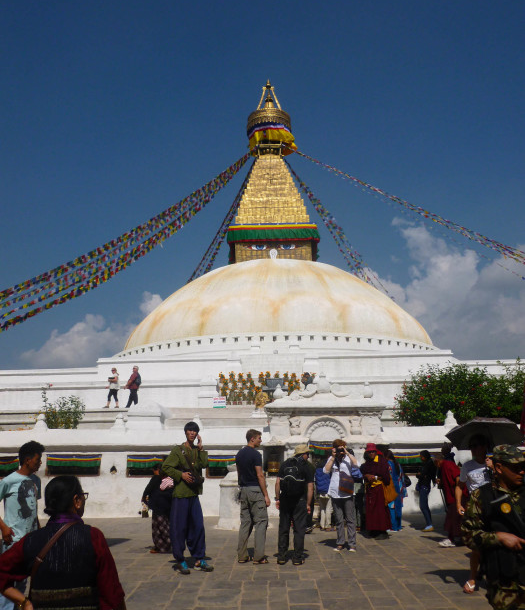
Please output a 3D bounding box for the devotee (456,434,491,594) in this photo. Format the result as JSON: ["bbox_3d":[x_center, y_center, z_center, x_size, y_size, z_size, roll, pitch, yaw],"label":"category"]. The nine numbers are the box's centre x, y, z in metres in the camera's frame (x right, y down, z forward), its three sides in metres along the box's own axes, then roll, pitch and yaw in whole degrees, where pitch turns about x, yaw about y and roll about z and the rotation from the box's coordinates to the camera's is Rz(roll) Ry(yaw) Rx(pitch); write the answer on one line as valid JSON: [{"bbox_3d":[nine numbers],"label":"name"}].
[{"bbox_3d":[2.467,2.372,7.028,0.550,1.725,0.450,0,-14,-7],"label":"devotee"}]

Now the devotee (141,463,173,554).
[{"bbox_3d":[-1.691,3.308,9.911,0.580,1.393,0.520,10,-18,-40],"label":"devotee"}]

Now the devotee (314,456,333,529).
[{"bbox_3d":[1.202,3.739,12.013,0.450,1.356,0.420,-3,-13,10],"label":"devotee"}]

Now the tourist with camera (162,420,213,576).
[{"bbox_3d":[-0.945,2.443,7.839,0.600,1.843,0.420,2,-13,-12],"label":"tourist with camera"}]

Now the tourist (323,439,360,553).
[{"bbox_3d":[1.282,3.070,9.849,0.650,1.730,0.480,-3,-14,6],"label":"tourist"}]

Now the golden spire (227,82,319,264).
[{"bbox_3d":[0.903,-13.084,61.748,8.500,21.500,8.500,-2,-13,1],"label":"golden spire"}]

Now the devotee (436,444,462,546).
[{"bbox_3d":[2.938,2.997,9.691,0.550,1.561,0.500,-2,-13,5],"label":"devotee"}]

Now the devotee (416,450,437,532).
[{"bbox_3d":[3.091,3.548,11.639,0.420,1.472,0.420,-2,-13,5],"label":"devotee"}]

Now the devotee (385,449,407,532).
[{"bbox_3d":[2.635,3.700,12.159,0.520,1.554,0.500,-3,-14,9],"label":"devotee"}]

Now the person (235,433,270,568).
[{"bbox_3d":[-0.137,2.652,8.514,0.520,1.773,0.420,-11,-16,37],"label":"person"}]

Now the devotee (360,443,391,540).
[{"bbox_3d":[2.077,3.393,11.104,0.600,1.664,0.450,-4,-14,11],"label":"devotee"}]

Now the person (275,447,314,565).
[{"bbox_3d":[0.425,2.765,8.457,0.550,1.543,0.500,-4,-13,15],"label":"person"}]

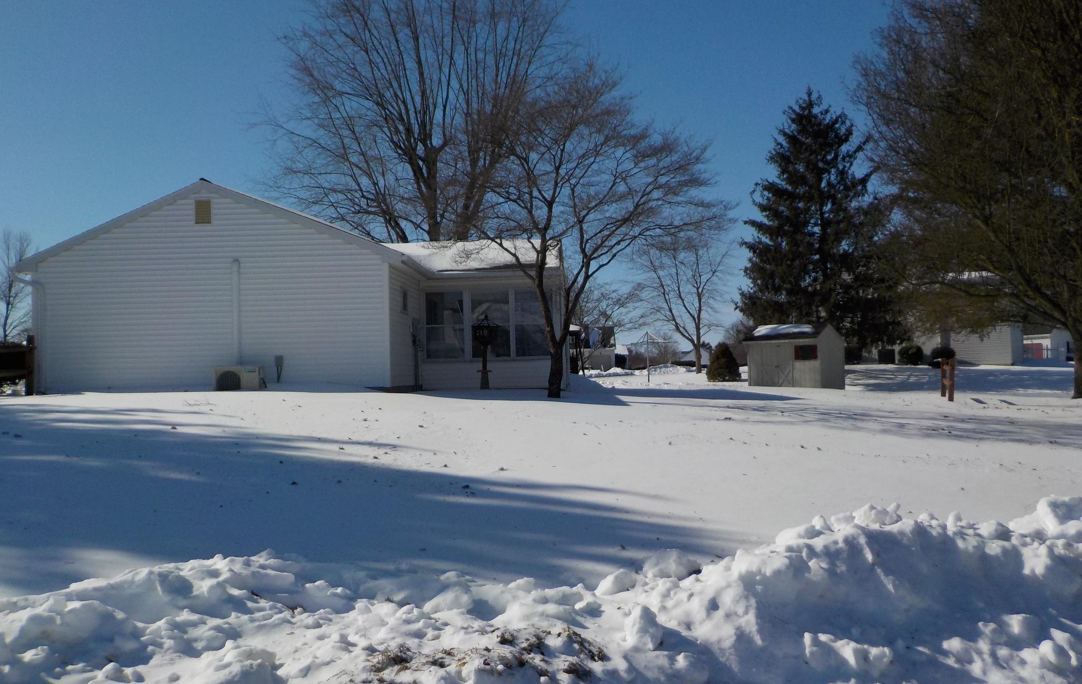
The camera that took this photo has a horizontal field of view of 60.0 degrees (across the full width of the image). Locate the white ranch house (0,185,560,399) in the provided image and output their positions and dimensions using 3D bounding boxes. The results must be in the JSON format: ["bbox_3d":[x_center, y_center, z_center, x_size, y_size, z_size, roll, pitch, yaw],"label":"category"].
[{"bbox_3d":[-4.957,-0.929,24.738,11.265,4.438,12.000,-1,-2,2],"label":"white ranch house"}]

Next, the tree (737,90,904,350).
[{"bbox_3d":[14.301,-5.560,48.000,8.568,14.712,8.568,-1,-2,0],"label":"tree"}]

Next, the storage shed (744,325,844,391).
[{"bbox_3d":[9.934,0.520,37.008,3.300,2.550,2.300,-3,-3,43],"label":"storage shed"}]

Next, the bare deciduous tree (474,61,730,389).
[{"bbox_3d":[1.025,-2.098,17.500,4.685,6.295,4.685,-1,-2,0],"label":"bare deciduous tree"}]

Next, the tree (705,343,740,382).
[{"bbox_3d":[7.620,0.844,39.000,1.459,1.652,1.459,-1,-2,0],"label":"tree"}]

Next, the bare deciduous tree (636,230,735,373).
[{"bbox_3d":[8.300,-2.288,54.000,5.841,8.227,5.841,-1,-2,0],"label":"bare deciduous tree"}]

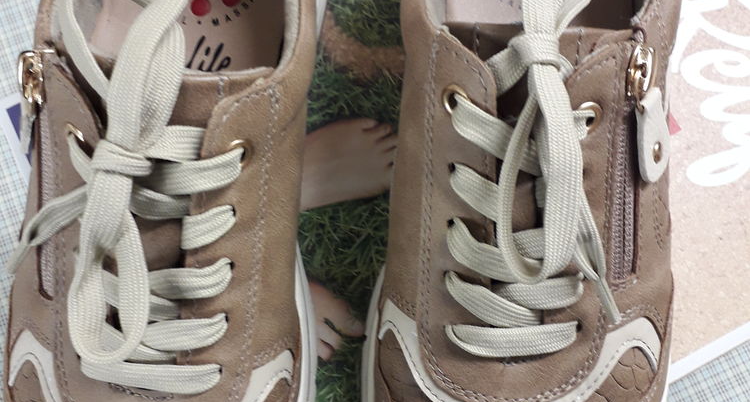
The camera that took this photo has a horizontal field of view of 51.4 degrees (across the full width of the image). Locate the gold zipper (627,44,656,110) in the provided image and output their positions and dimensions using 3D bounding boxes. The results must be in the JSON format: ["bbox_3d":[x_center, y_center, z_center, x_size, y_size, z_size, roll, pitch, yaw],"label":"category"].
[{"bbox_3d":[0.079,-0.037,0.231,0.008,0.009,0.019,16,109,40],"label":"gold zipper"}]

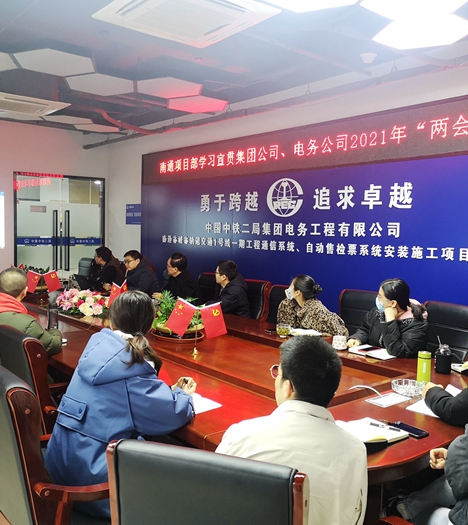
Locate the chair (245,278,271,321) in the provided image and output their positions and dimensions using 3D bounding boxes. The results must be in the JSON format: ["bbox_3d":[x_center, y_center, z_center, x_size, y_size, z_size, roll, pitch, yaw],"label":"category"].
[{"bbox_3d":[0.061,0.715,6.158,0.660,1.050,0.610,-2,5,-39],"label":"chair"}]

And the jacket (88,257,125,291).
[{"bbox_3d":[-1.759,0.253,7.388,0.520,0.660,0.540,0,4,-22],"label":"jacket"}]

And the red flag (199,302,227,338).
[{"bbox_3d":[-0.140,0.402,3.780,0.165,0.230,0.030,3,4,27],"label":"red flag"}]

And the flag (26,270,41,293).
[{"bbox_3d":[-2.053,0.200,5.600,0.155,0.235,0.030,-1,4,-25],"label":"flag"}]

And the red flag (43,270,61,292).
[{"bbox_3d":[-2.001,0.209,6.020,0.150,0.215,0.030,1,4,-6],"label":"red flag"}]

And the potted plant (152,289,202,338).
[{"bbox_3d":[-0.445,0.417,4.340,0.400,0.370,0.400,1,4,0],"label":"potted plant"}]

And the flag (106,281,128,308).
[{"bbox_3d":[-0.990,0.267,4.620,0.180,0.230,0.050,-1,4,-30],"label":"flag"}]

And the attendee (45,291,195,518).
[{"bbox_3d":[-0.528,0.775,2.382,0.560,1.280,0.880,4,5,41],"label":"attendee"}]

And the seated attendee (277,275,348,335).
[{"bbox_3d":[0.683,0.716,4.866,0.720,1.250,0.570,0,4,-17],"label":"seated attendee"}]

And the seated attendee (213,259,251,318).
[{"bbox_3d":[-0.139,0.598,5.439,0.800,1.270,0.540,-1,4,-24],"label":"seated attendee"}]

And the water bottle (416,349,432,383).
[{"bbox_3d":[1.075,0.595,3.080,0.072,0.200,0.072,3,4,18],"label":"water bottle"}]

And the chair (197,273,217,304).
[{"bbox_3d":[-0.429,0.661,6.040,0.640,1.060,0.600,-2,5,-41],"label":"chair"}]

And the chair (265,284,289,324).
[{"bbox_3d":[0.392,0.740,4.995,0.640,1.060,0.600,-2,5,-41],"label":"chair"}]

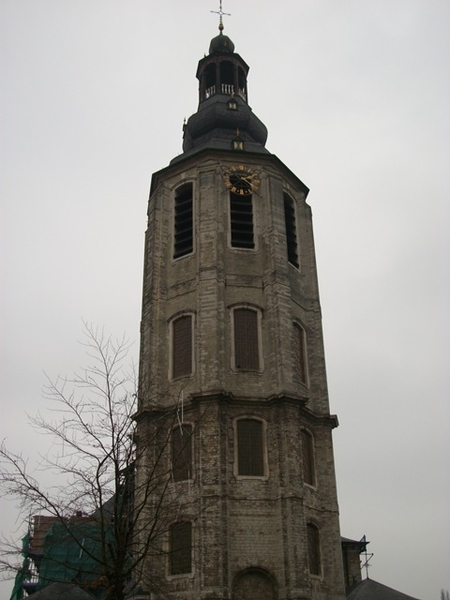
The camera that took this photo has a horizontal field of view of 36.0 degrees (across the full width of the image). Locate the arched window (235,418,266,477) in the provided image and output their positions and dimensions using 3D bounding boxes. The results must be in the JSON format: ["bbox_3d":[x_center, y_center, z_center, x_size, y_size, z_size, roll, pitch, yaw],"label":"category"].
[{"bbox_3d":[1.207,6.905,32.399,1.330,2.686,0.300,4,-29,-9],"label":"arched window"}]

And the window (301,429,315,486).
[{"bbox_3d":[3.894,7.640,33.875,0.300,2.712,1.176,-19,-32,30],"label":"window"}]

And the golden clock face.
[{"bbox_3d":[1.001,-6.818,38.980,2.064,2.076,0.180,4,-28,-9],"label":"golden clock face"}]

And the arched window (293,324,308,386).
[{"bbox_3d":[3.873,2.786,36.582,0.300,3.383,1.294,-19,-33,30],"label":"arched window"}]

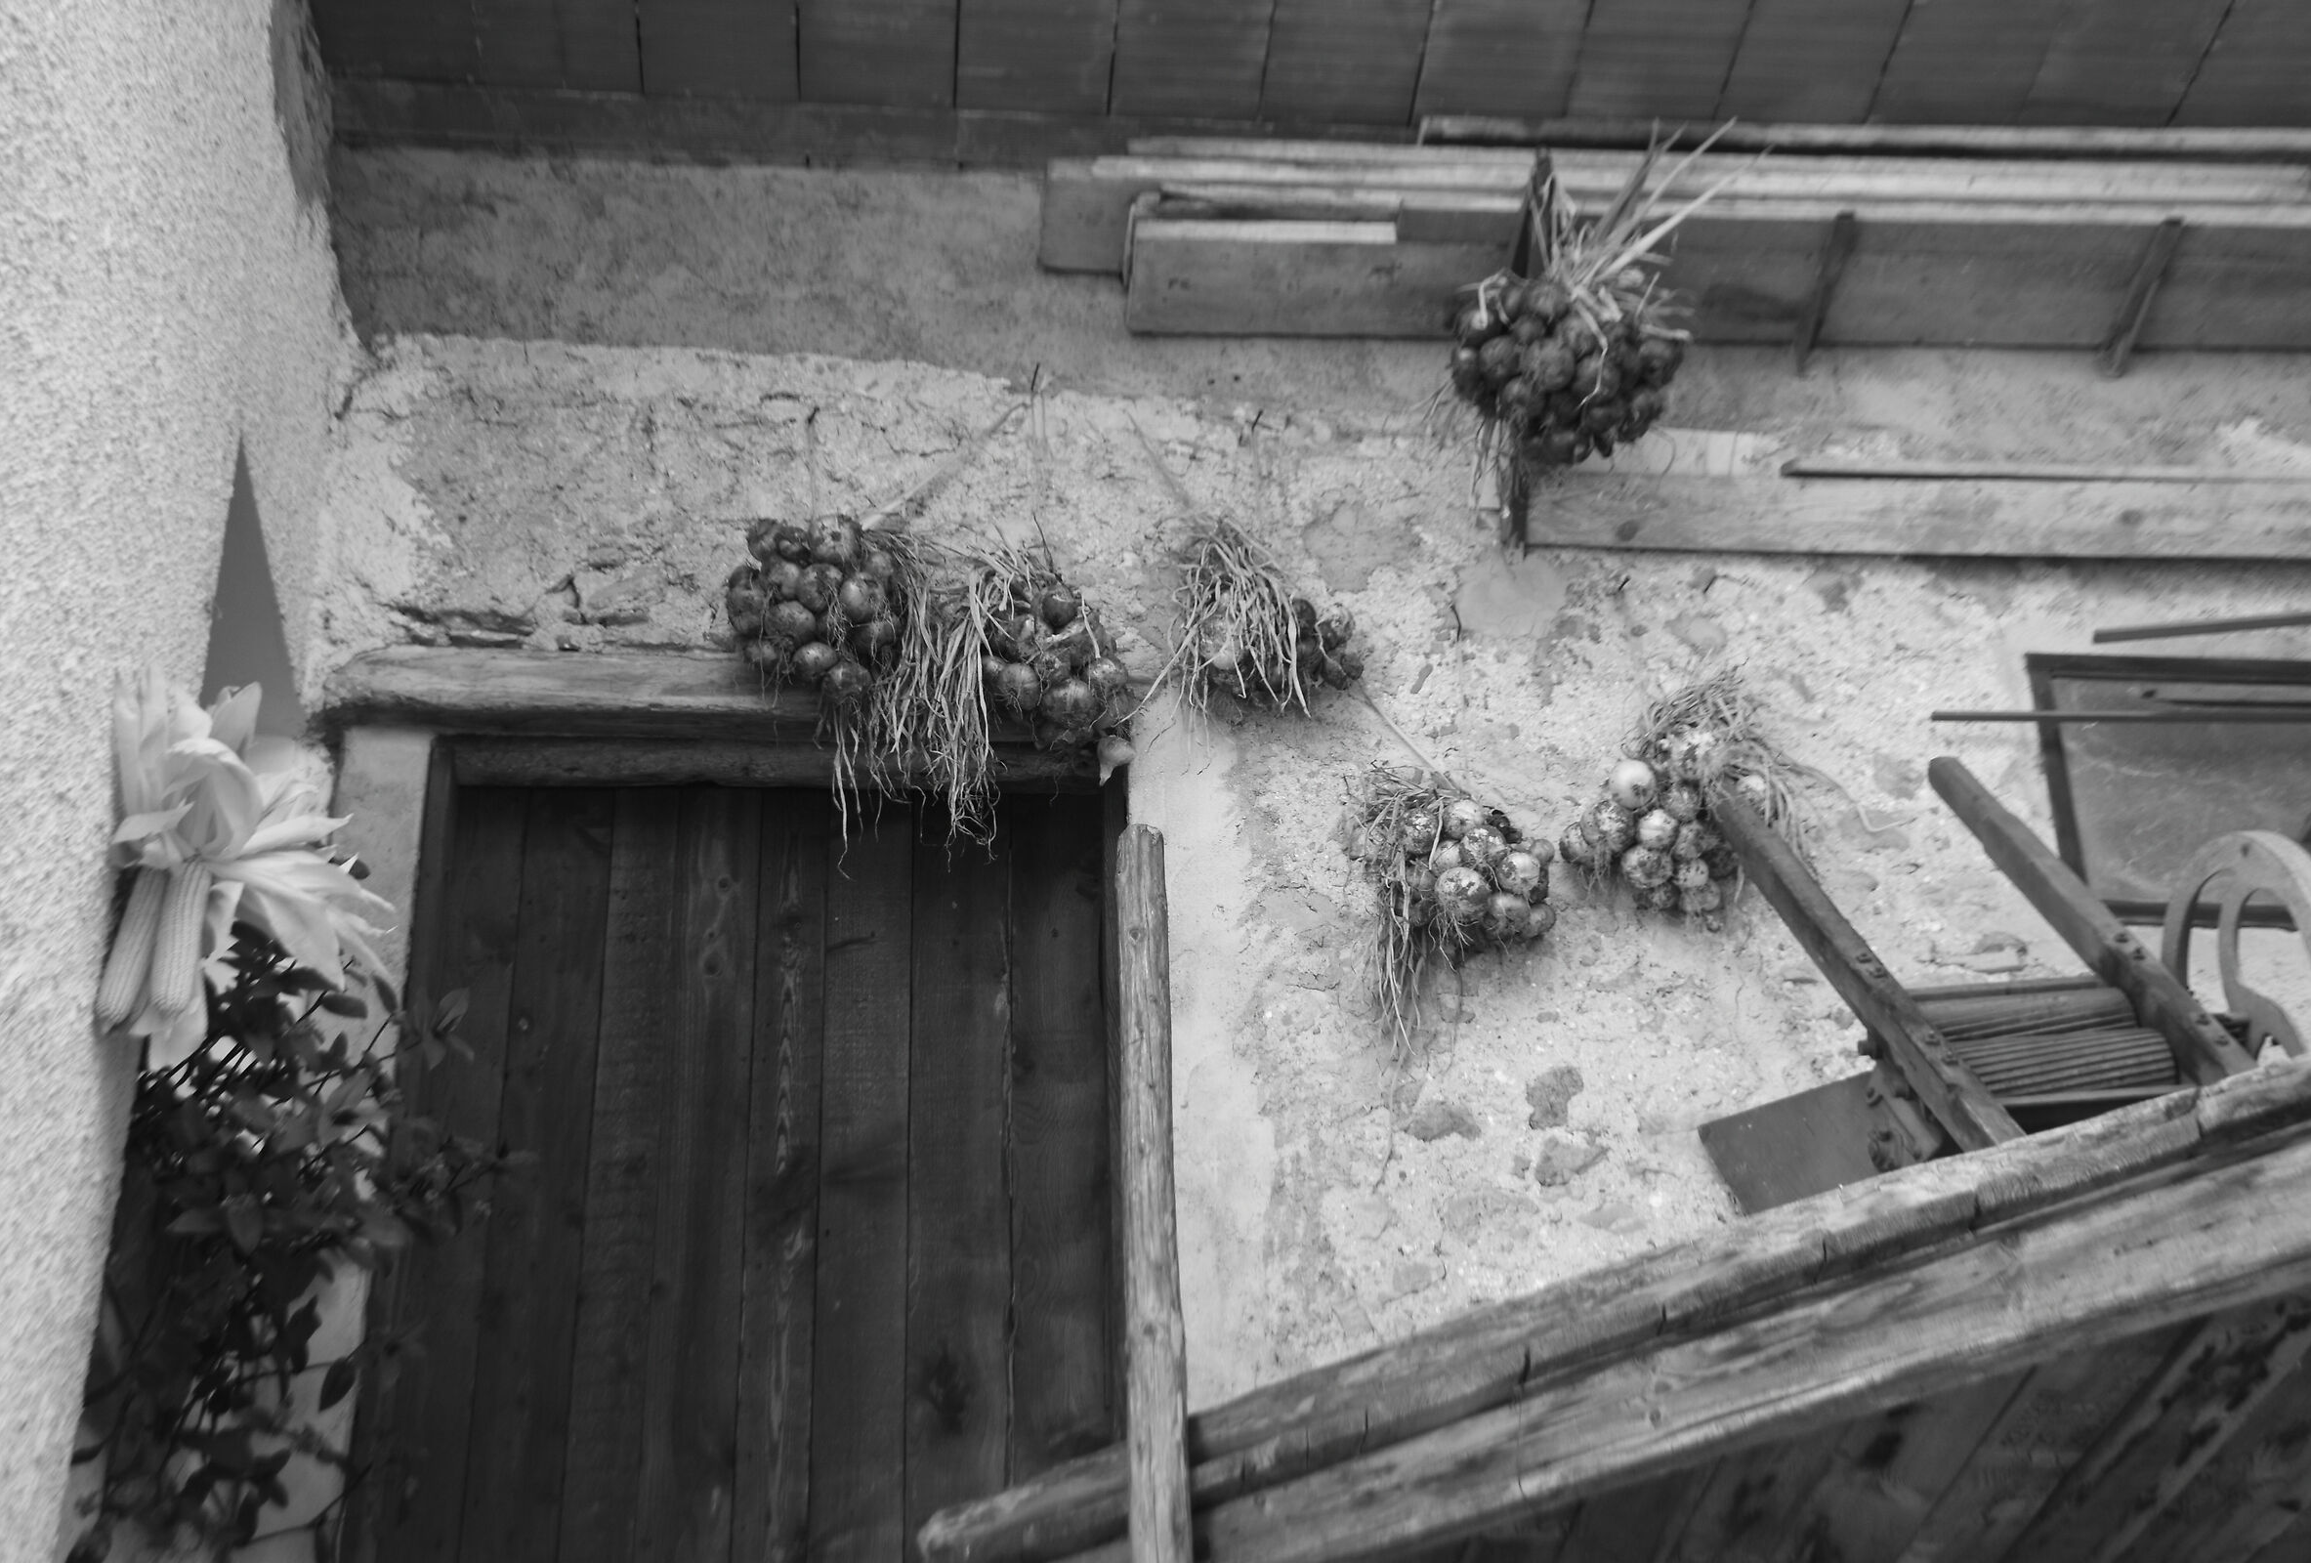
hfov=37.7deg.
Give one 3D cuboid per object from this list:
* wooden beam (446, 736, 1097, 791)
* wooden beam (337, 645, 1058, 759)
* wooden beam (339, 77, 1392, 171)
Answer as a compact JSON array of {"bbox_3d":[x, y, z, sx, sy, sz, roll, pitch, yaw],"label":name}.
[{"bbox_3d":[-0.538,-0.011,4.815,0.908,0.075,0.065,1,-33,-4],"label":"wooden beam"},{"bbox_3d":[-0.600,-0.105,4.825,1.117,0.115,0.125,1,-33,-4],"label":"wooden beam"},{"bbox_3d":[-0.443,-1.020,5.359,1.682,0.105,0.060,1,-33,-4],"label":"wooden beam"}]

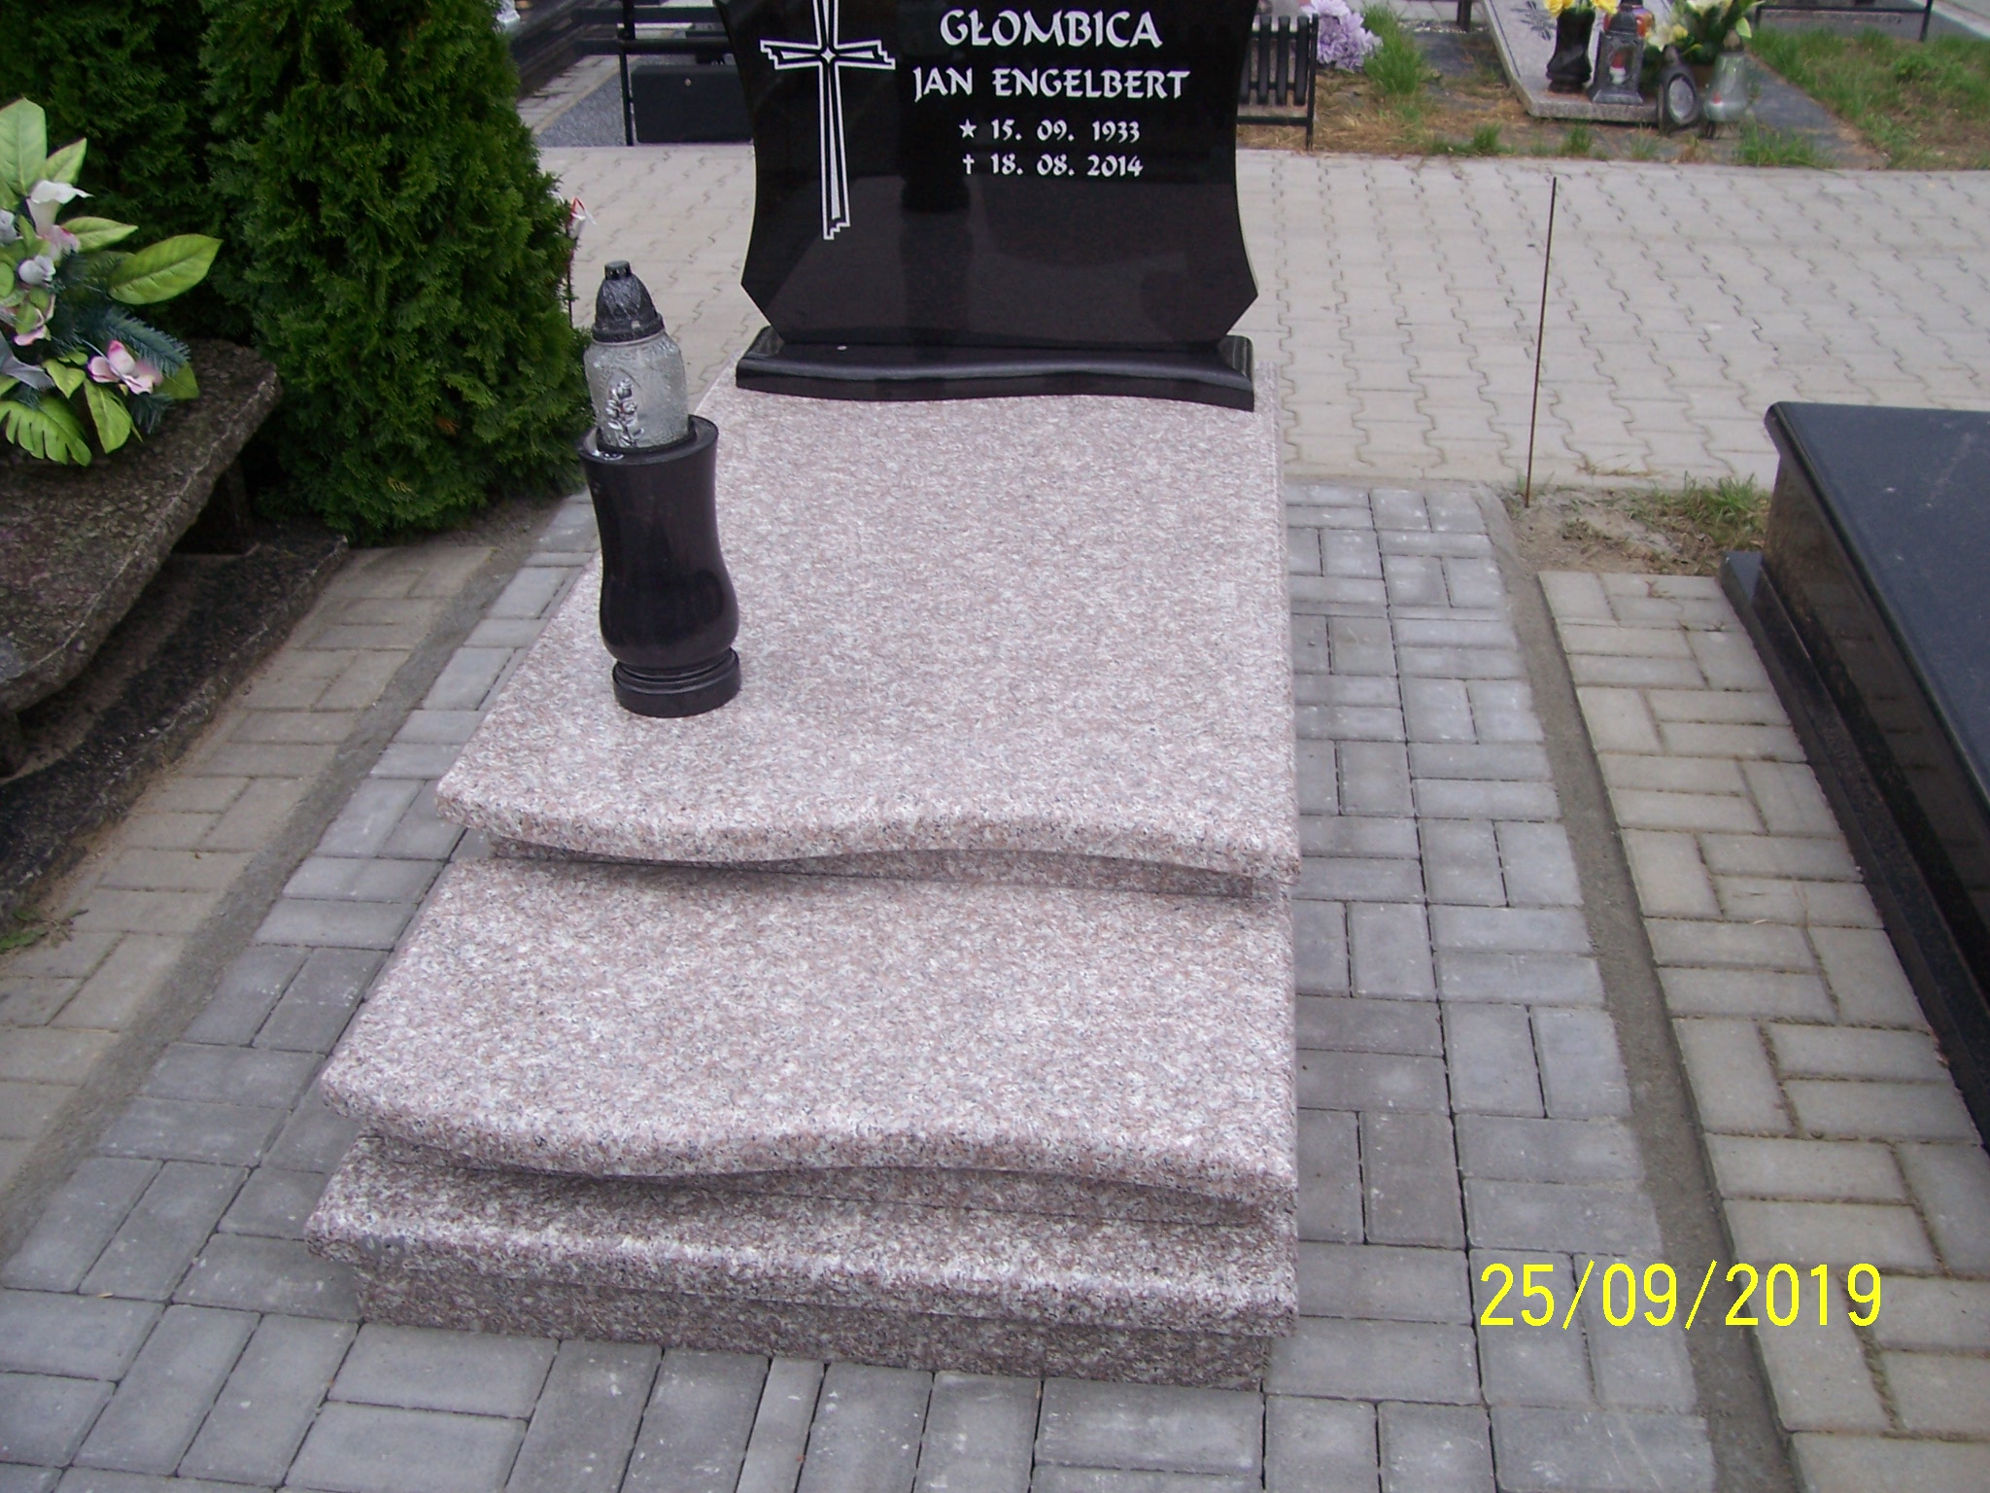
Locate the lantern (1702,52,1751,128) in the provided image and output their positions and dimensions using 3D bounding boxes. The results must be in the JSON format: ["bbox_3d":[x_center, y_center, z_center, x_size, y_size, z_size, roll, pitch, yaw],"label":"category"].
[{"bbox_3d":[2.297,-2.081,6.126,0.150,0.230,0.150,2,31,7],"label":"lantern"}]

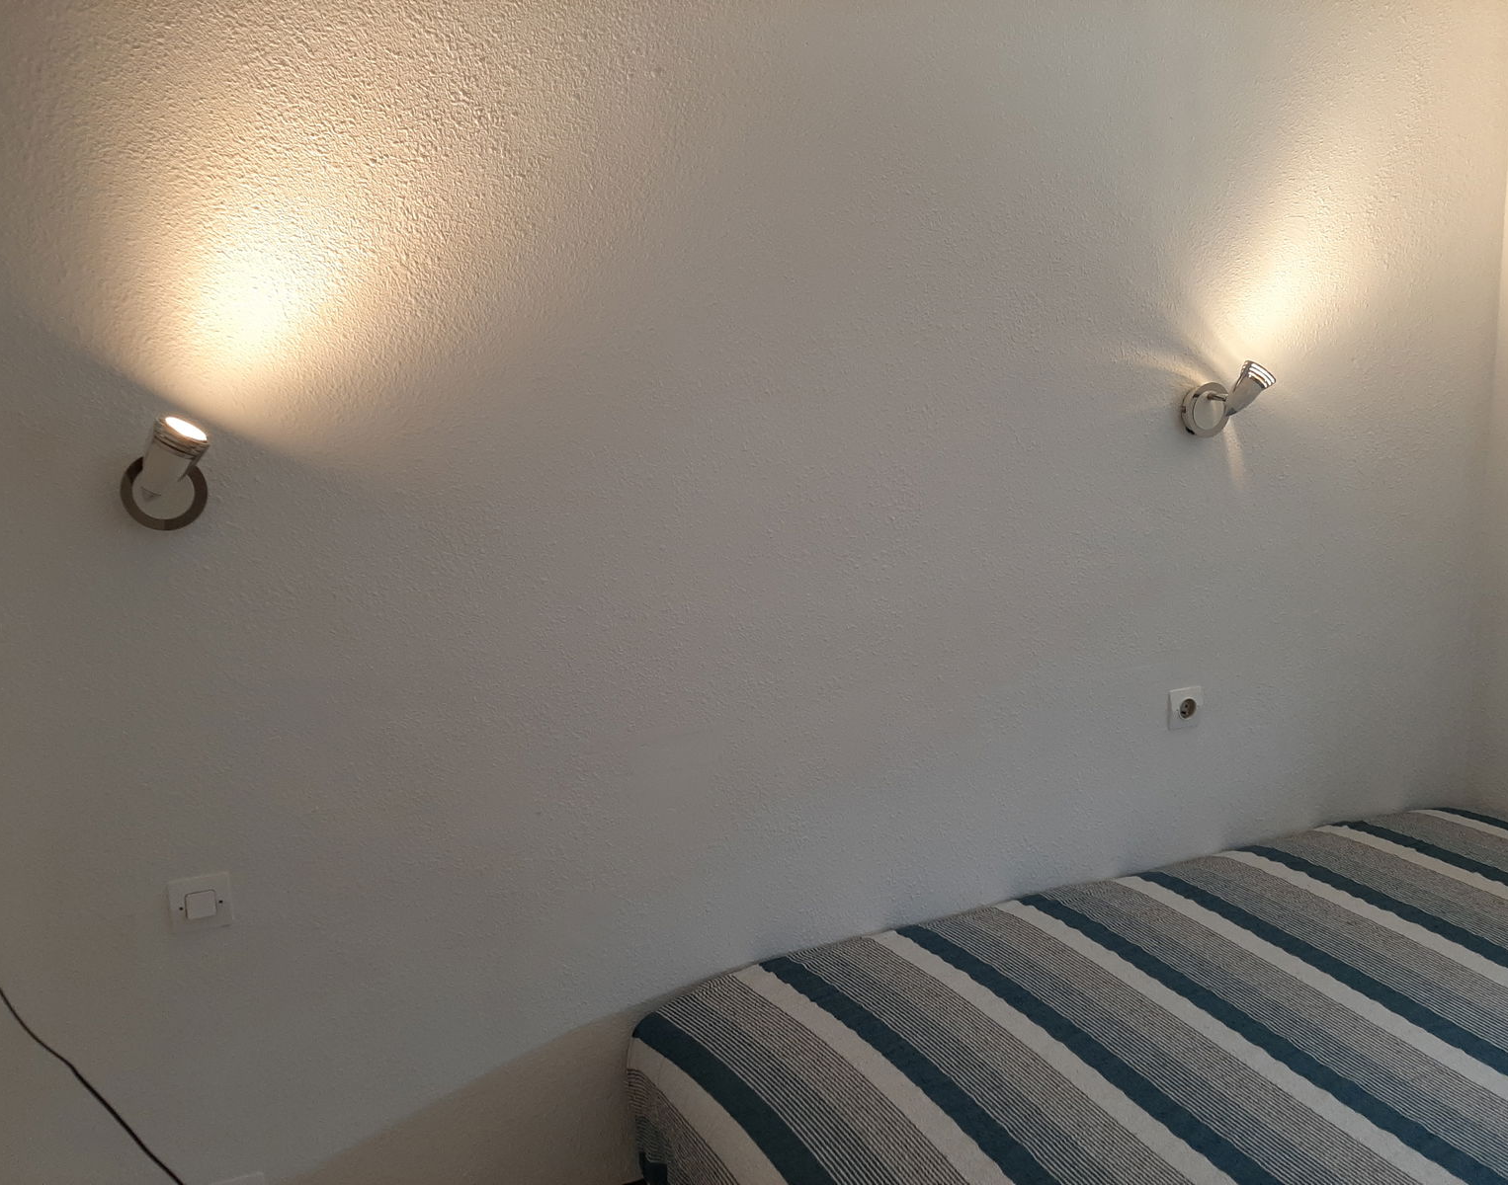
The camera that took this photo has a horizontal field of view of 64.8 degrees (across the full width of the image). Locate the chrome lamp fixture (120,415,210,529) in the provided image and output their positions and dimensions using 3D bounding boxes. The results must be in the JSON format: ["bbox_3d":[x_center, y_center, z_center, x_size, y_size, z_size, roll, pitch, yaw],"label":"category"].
[{"bbox_3d":[-0.774,-0.154,1.562,0.117,0.152,0.136,-6,11,-22],"label":"chrome lamp fixture"}]

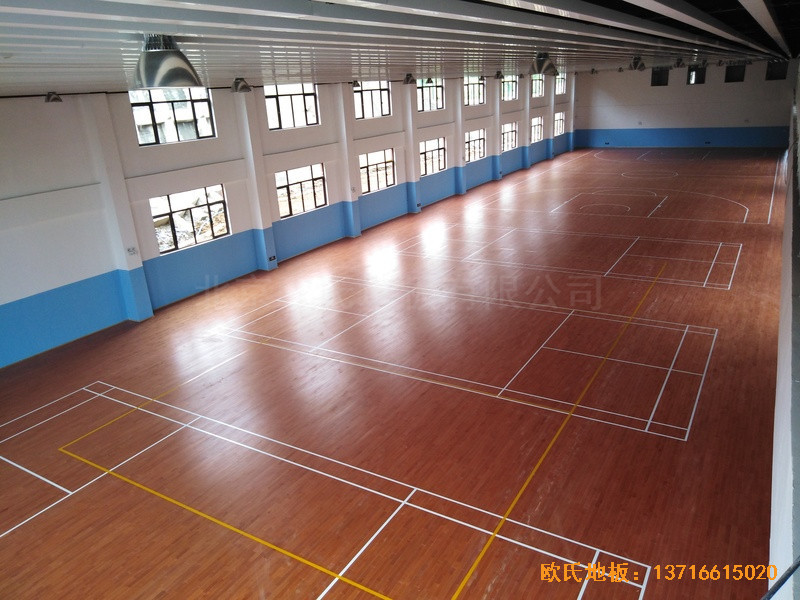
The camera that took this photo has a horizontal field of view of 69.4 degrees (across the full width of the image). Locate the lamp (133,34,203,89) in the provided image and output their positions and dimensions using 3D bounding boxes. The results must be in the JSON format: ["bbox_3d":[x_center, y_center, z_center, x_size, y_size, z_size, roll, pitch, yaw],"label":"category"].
[{"bbox_3d":[-1.282,-1.306,3.158,0.360,0.310,0.360,9,23,31],"label":"lamp"}]

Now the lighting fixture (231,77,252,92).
[{"bbox_3d":[-2.971,-4.027,10.797,0.360,0.310,0.360,9,23,31],"label":"lighting fixture"}]

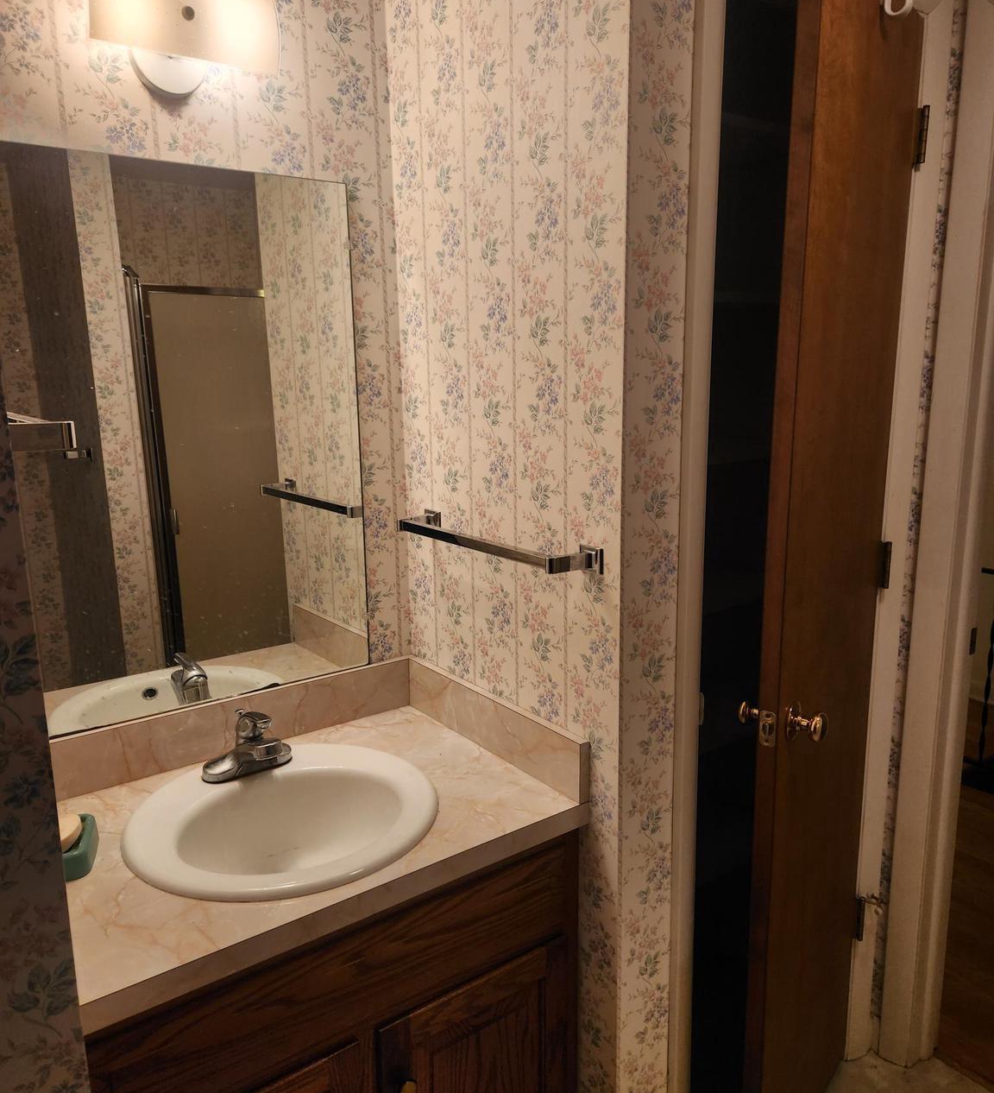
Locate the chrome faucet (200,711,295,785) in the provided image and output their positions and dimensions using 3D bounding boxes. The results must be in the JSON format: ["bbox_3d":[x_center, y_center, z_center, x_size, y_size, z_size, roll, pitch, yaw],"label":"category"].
[{"bbox_3d":[-0.408,0.334,1.491,0.155,0.124,0.146,-9,14,-35],"label":"chrome faucet"}]

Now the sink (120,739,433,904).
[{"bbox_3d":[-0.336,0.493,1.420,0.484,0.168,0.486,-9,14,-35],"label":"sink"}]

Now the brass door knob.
[{"bbox_3d":[0.489,0.278,1.371,0.055,0.062,0.062,8,15,38],"label":"brass door knob"}]

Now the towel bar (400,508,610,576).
[{"bbox_3d":[-0.026,-0.008,1.496,0.088,0.043,0.508,-9,14,-35],"label":"towel bar"}]

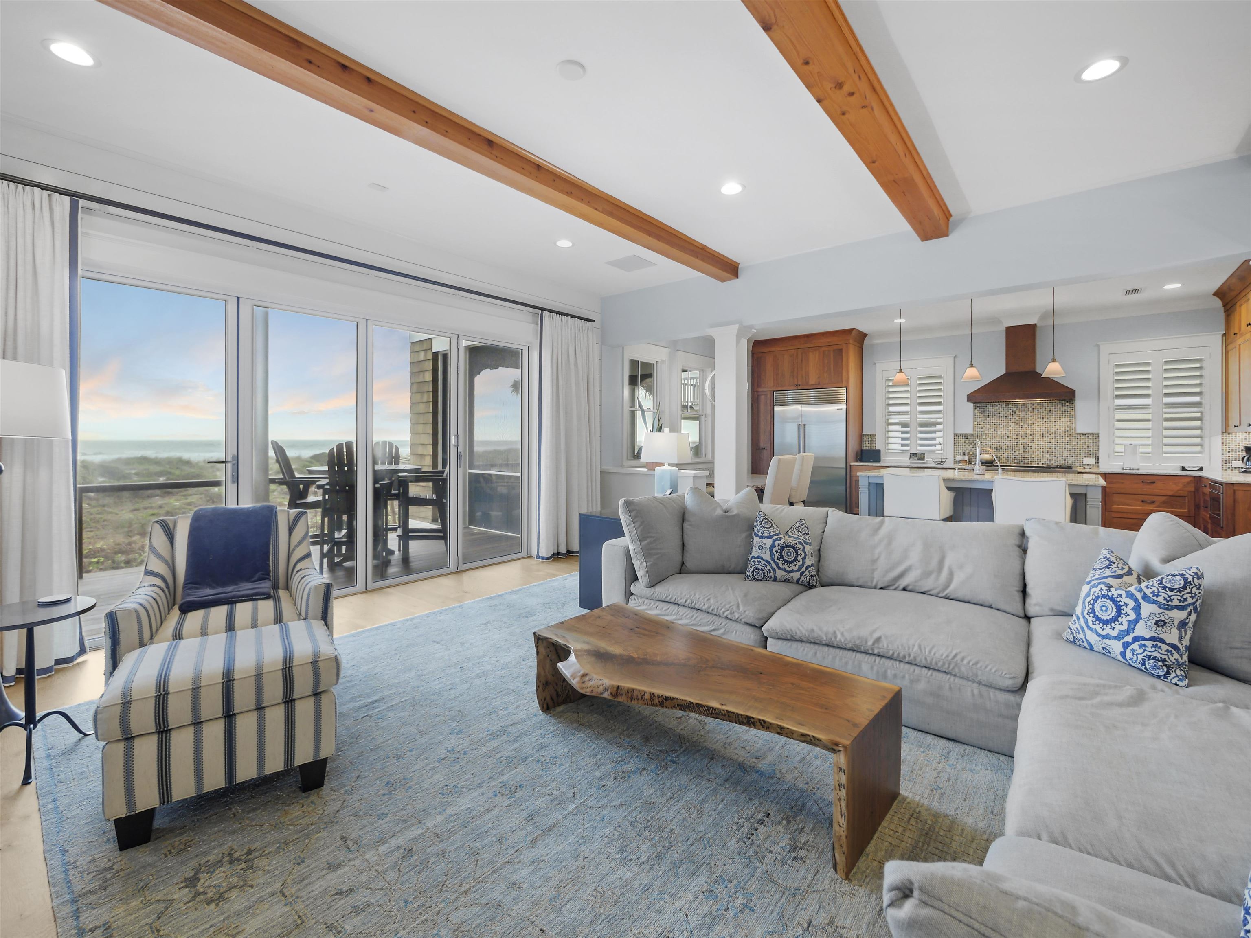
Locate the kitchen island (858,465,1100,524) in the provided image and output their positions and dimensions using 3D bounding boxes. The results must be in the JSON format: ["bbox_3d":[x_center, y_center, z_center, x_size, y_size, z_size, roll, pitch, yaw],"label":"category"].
[{"bbox_3d":[4.178,0.536,6.024,2.209,0.941,1.491,1,2,38],"label":"kitchen island"}]

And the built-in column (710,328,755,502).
[{"bbox_3d":[1.169,-0.276,5.583,0.370,2.489,0.370,1,2,40],"label":"built-in column"}]

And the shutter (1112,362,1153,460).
[{"bbox_3d":[6.588,-0.778,6.577,0.396,1.239,0.060,1,2,39],"label":"shutter"}]

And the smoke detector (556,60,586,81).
[{"bbox_3d":[-0.268,-1.968,2.500,0.145,0.035,0.145,0,3,0],"label":"smoke detector"}]

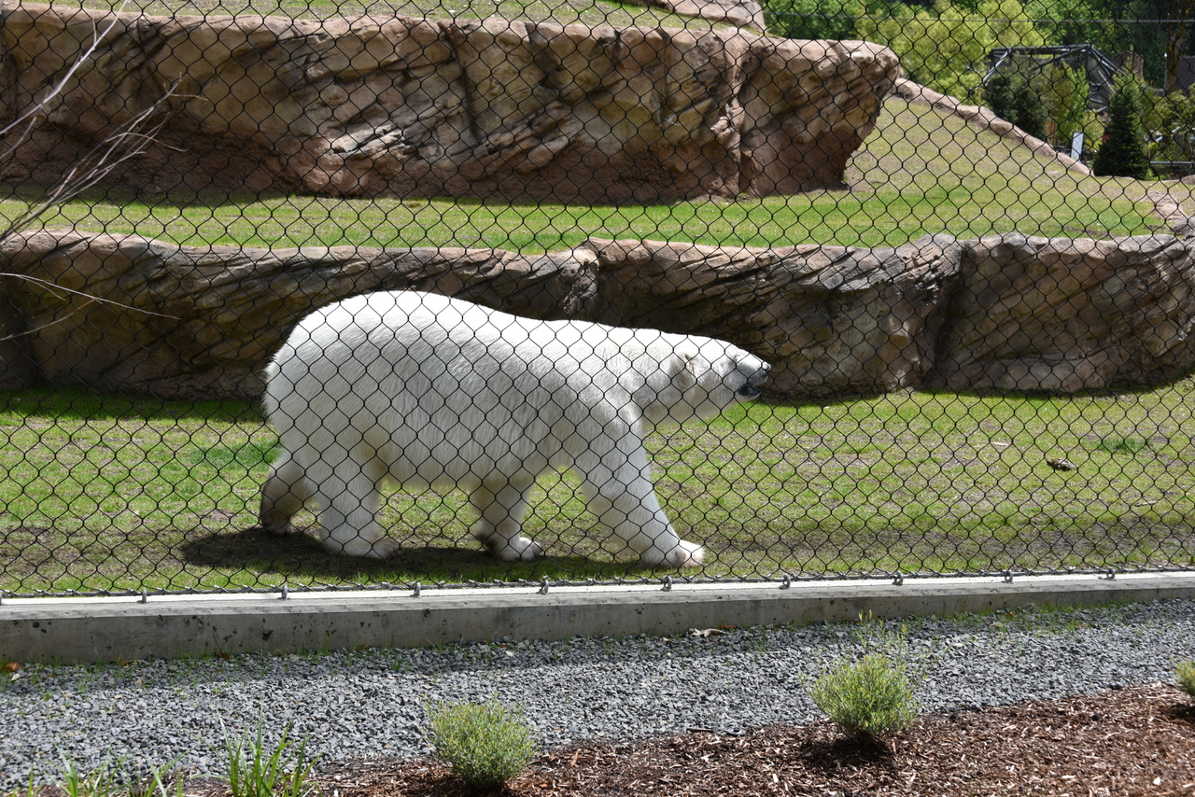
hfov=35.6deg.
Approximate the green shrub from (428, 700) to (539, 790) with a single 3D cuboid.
[{"bbox_3d":[-0.299,0.905,4.870,0.285,0.225,0.285,1,4,0],"label":"green shrub"}]

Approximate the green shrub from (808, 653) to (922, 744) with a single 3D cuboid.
[{"bbox_3d":[0.777,0.869,5.420,0.325,0.250,0.320,1,4,0],"label":"green shrub"}]

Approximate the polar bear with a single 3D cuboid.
[{"bbox_3d":[-0.350,0.110,7.650,2.090,1.090,0.700,1,4,2],"label":"polar bear"}]

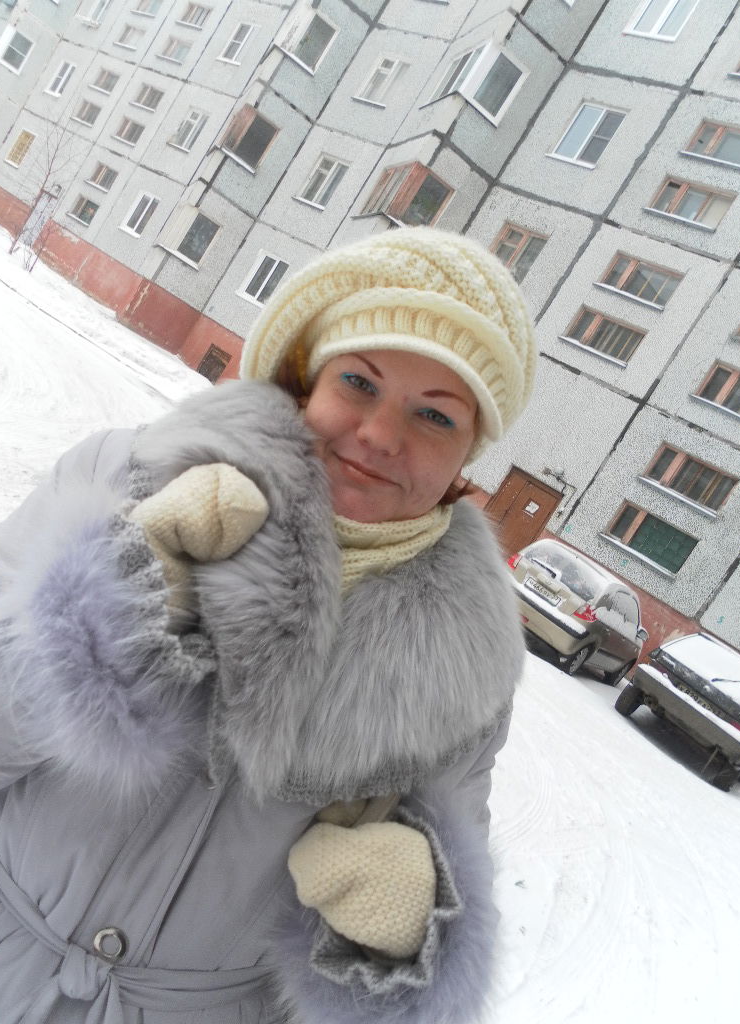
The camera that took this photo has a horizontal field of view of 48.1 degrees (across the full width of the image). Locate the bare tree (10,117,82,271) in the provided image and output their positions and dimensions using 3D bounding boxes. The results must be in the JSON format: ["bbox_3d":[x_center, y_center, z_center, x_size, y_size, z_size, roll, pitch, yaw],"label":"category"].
[{"bbox_3d":[-8.851,-8.812,22.283,1.600,4.000,1.500,29,6,-28],"label":"bare tree"}]

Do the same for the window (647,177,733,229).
[{"bbox_3d":[5.914,-5.694,15.225,1.434,0.731,0.180,36,7,36],"label":"window"}]

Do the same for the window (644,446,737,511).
[{"bbox_3d":[5.494,-0.570,14.190,1.405,0.677,0.150,36,6,36],"label":"window"}]

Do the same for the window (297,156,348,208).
[{"bbox_3d":[-1.145,-8.381,21.017,1.049,1.239,0.150,36,6,36],"label":"window"}]

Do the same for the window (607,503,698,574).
[{"bbox_3d":[4.945,0.453,14.616,1.470,0.704,0.160,36,6,36],"label":"window"}]

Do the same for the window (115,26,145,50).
[{"bbox_3d":[-8.227,-16.304,28.483,1.428,0.703,0.160,36,6,36],"label":"window"}]

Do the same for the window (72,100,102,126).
[{"bbox_3d":[-9.786,-13.832,28.753,1.470,0.735,0.160,36,6,36],"label":"window"}]

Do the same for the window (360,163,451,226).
[{"bbox_3d":[0.790,-7.002,18.969,1.155,1.323,2.100,30,6,-25],"label":"window"}]

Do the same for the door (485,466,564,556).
[{"bbox_3d":[2.647,0.292,15.799,1.264,2.083,0.150,36,6,36],"label":"door"}]

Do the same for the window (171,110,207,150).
[{"bbox_3d":[-5.478,-11.639,25.230,1.155,1.260,0.160,36,6,36],"label":"window"}]

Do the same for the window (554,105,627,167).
[{"bbox_3d":[4.586,-7.936,17.436,1.092,1.292,0.160,36,6,36],"label":"window"}]

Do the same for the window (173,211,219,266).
[{"bbox_3d":[-4.424,-7.055,21.436,0.706,1.234,0.180,30,6,-24],"label":"window"}]

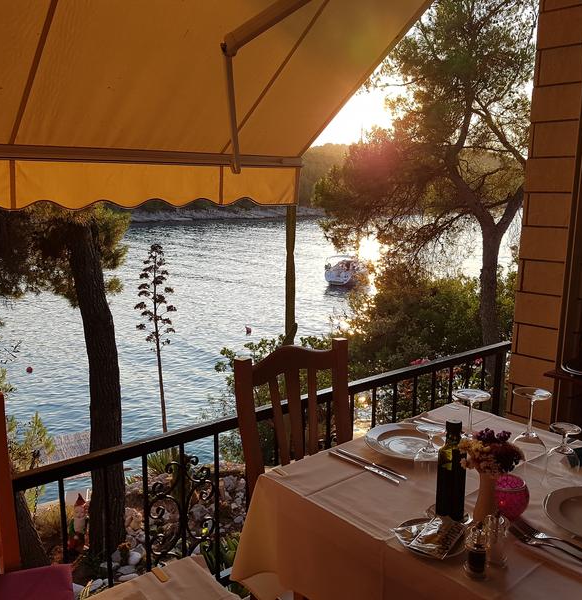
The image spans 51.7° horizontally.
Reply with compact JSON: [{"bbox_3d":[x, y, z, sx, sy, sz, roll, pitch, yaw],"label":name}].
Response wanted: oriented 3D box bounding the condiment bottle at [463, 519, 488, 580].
[{"bbox_3d":[0.326,0.438,1.049,0.046,0.090,0.046,0,10,0],"label":"condiment bottle"}]

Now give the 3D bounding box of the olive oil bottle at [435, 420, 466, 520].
[{"bbox_3d":[0.328,0.346,1.220,0.051,0.210,0.051,-6,12,-29],"label":"olive oil bottle"}]

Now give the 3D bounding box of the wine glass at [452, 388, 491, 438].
[{"bbox_3d":[0.407,0.318,1.374,0.090,0.212,0.090,0,10,0],"label":"wine glass"}]

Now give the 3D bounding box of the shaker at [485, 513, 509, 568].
[{"bbox_3d":[0.373,0.433,1.083,0.045,0.088,0.045,0,10,0],"label":"shaker"}]

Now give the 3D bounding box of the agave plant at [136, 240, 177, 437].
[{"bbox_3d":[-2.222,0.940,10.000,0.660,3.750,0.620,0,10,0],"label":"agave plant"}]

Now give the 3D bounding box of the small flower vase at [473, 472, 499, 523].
[{"bbox_3d":[0.401,0.398,1.226,0.052,0.106,0.052,0,10,0],"label":"small flower vase"}]

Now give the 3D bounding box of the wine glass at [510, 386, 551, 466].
[{"bbox_3d":[0.546,0.318,1.380,0.090,0.212,0.090,0,10,0],"label":"wine glass"}]

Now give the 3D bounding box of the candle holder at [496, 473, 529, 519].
[{"bbox_3d":[0.451,0.410,1.233,0.083,0.080,0.083,0,10,0],"label":"candle holder"}]

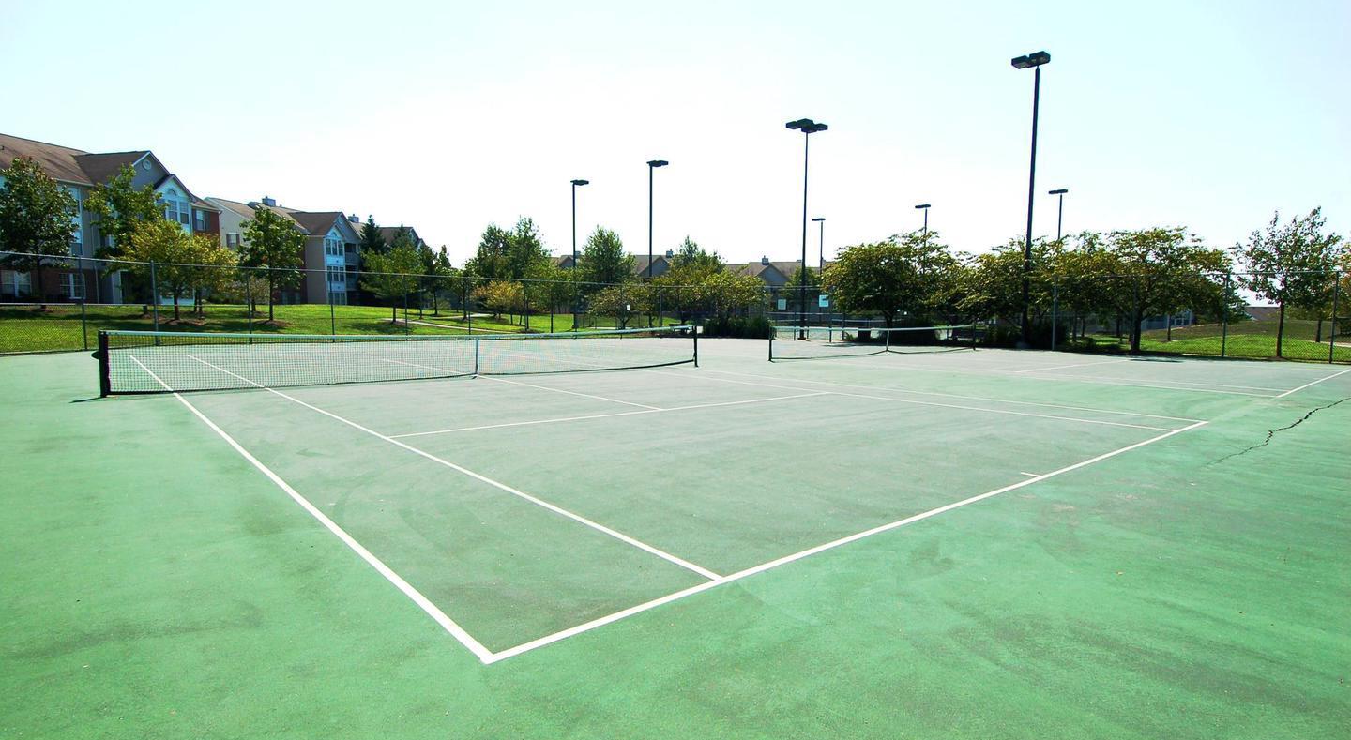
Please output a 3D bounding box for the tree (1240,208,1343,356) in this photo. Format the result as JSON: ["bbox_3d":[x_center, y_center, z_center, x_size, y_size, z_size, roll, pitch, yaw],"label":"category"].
[{"bbox_3d":[24.703,-3.449,27.048,3.300,5.700,3.300,5,6,42],"label":"tree"}]

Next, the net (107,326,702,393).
[{"bbox_3d":[-4.436,-0.382,15.193,12.928,1.080,0.150,-4,6,-42],"label":"net"}]

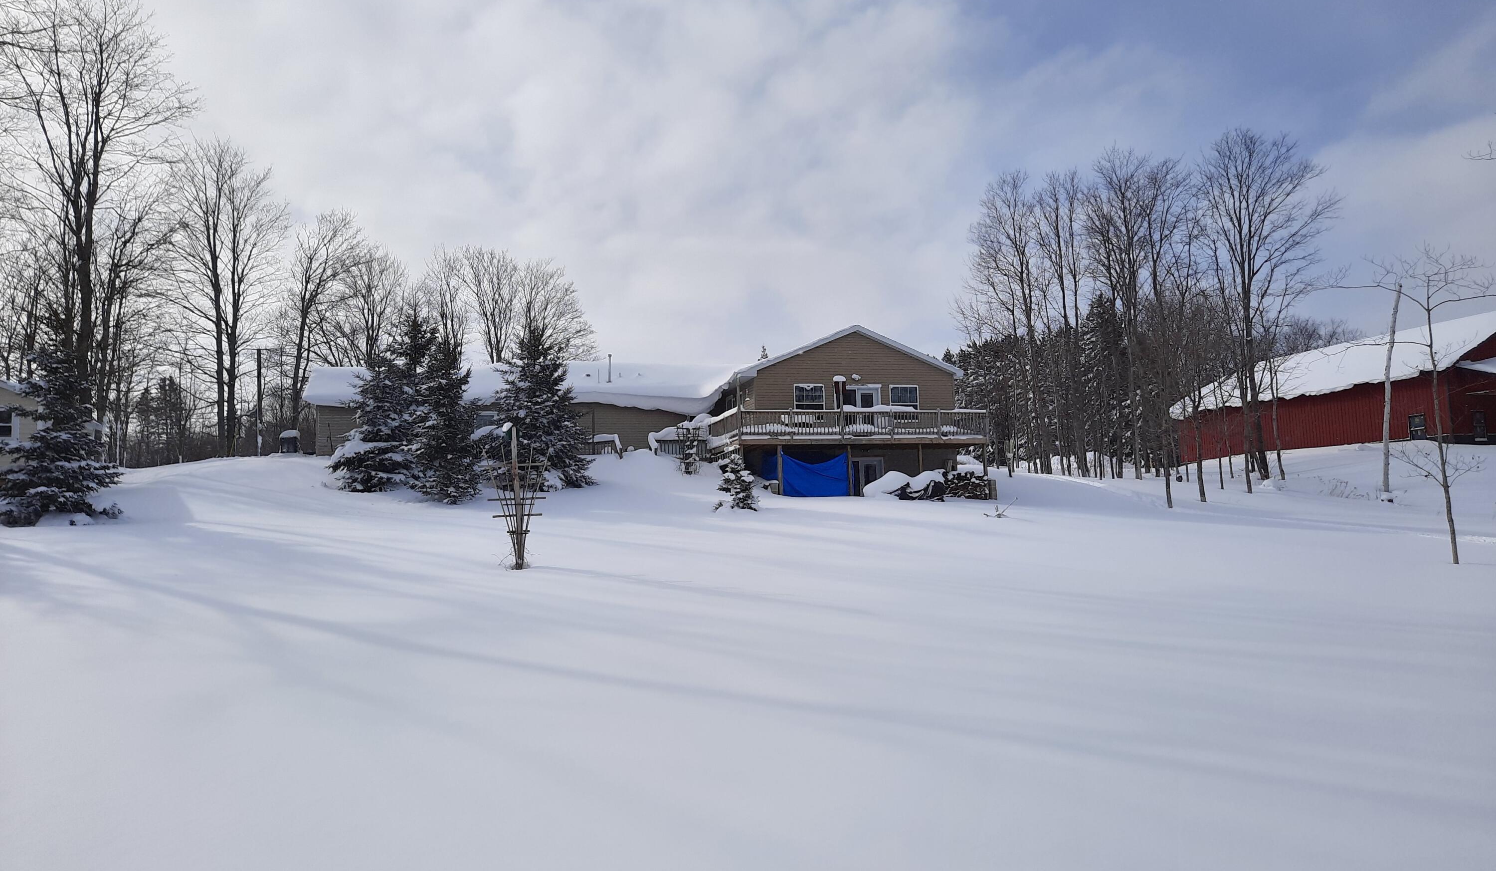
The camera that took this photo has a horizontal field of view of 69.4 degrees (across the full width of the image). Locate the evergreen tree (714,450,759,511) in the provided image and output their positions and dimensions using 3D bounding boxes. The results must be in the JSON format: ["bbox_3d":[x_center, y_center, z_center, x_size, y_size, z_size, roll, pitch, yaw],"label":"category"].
[{"bbox_3d":[-0.335,1.289,30.980,1.307,1.741,1.267,-1,-3,-1],"label":"evergreen tree"}]

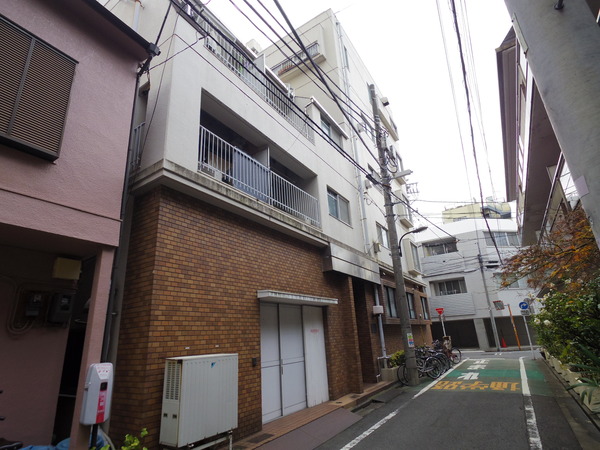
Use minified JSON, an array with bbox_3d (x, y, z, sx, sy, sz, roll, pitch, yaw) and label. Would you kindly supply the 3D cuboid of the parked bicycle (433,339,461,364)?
[{"bbox_3d":[6.606,5.787,14.239,1.750,1.120,0.580,3,-20,-15],"label":"parked bicycle"}]

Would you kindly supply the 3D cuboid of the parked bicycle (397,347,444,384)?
[{"bbox_3d":[3.934,4.576,10.314,1.750,1.060,0.580,4,-20,-18],"label":"parked bicycle"}]

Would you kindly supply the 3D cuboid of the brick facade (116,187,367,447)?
[{"bbox_3d":[-0.571,2.037,6.744,1.150,3.850,6.100,-14,-22,30],"label":"brick facade"}]

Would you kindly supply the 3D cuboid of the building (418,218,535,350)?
[{"bbox_3d":[13.941,4.874,24.979,8.600,9.200,7.200,-12,-21,25],"label":"building"}]

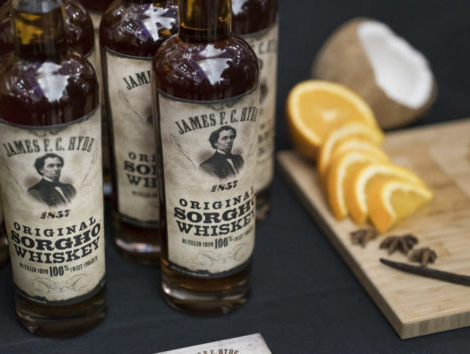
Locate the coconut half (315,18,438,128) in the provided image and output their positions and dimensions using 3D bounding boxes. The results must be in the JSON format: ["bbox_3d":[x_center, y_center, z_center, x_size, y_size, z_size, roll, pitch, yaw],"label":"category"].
[{"bbox_3d":[0.122,-0.089,1.179,0.107,0.079,0.107,48,39,-3],"label":"coconut half"}]

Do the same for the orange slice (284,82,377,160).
[{"bbox_3d":[0.080,-0.040,1.108,0.084,0.042,0.084,-27,66,-38],"label":"orange slice"}]

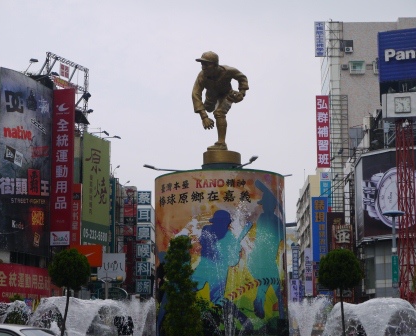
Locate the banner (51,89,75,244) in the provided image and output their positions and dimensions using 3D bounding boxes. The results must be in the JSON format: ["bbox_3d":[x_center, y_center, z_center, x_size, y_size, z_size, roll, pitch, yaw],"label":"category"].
[{"bbox_3d":[-9.025,-0.103,61.211,1.353,9.725,0.350,-3,-9,22],"label":"banner"}]

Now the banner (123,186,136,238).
[{"bbox_3d":[-6.371,3.572,80.376,1.057,4.104,0.300,-1,-9,5],"label":"banner"}]

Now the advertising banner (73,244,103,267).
[{"bbox_3d":[-8.108,5.912,65.859,2.103,1.458,0.300,-2,-9,12],"label":"advertising banner"}]

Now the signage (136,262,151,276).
[{"bbox_3d":[-5.728,9.022,87.639,1.204,1.215,0.300,-1,-9,4],"label":"signage"}]

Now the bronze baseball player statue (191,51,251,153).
[{"bbox_3d":[0.390,-1.995,29.636,1.300,2.750,1.600,-7,-11,37],"label":"bronze baseball player statue"}]

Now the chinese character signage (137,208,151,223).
[{"bbox_3d":[-5.721,4.295,88.358,1.214,1.223,0.300,-1,-9,4],"label":"chinese character signage"}]

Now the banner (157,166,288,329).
[{"bbox_3d":[0.375,2.580,28.941,3.870,4.650,3.870,0,-9,0],"label":"banner"}]

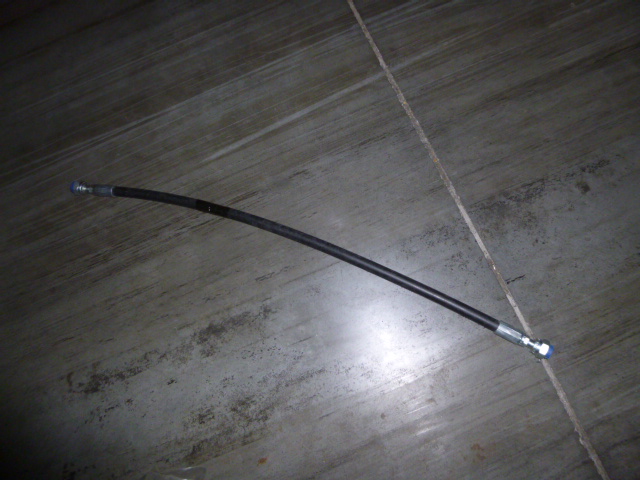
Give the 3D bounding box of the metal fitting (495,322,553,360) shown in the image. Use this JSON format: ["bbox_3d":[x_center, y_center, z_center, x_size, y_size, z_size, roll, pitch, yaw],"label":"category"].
[{"bbox_3d":[0.243,0.118,0.549,0.065,0.020,0.021,24,83,13],"label":"metal fitting"}]

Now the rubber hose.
[{"bbox_3d":[-0.040,0.004,0.618,0.562,0.017,0.041,19,82,12],"label":"rubber hose"}]

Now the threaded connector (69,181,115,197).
[{"bbox_3d":[-0.337,-0.074,0.682,0.066,0.020,0.021,6,79,10],"label":"threaded connector"}]

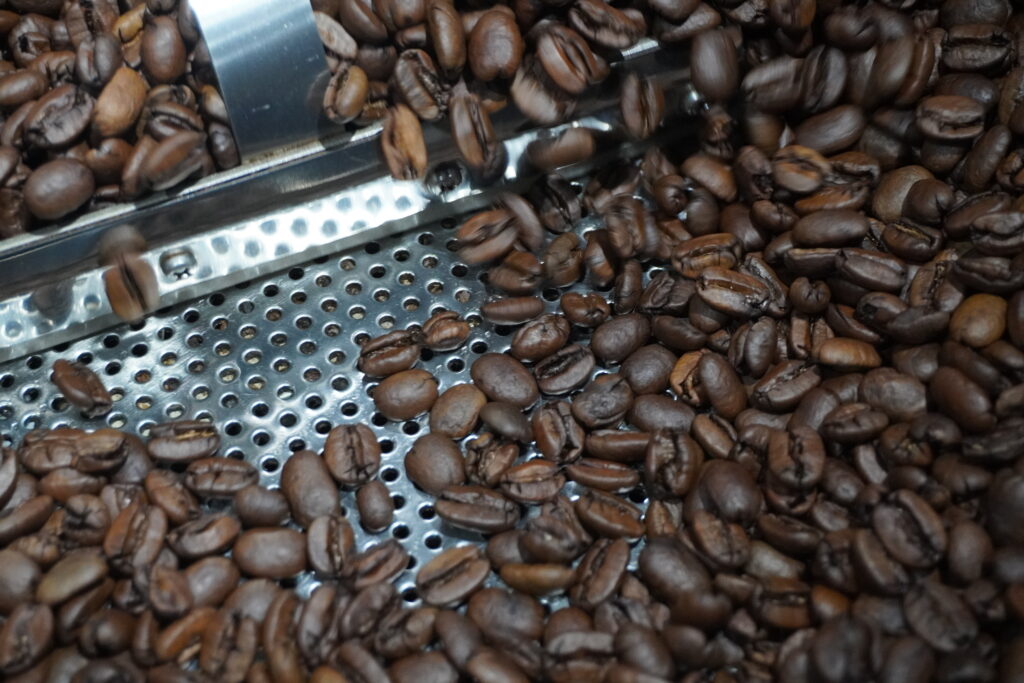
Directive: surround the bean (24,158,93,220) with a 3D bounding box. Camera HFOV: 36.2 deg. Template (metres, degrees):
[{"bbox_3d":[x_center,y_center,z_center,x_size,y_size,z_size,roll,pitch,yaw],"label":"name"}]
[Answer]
[{"bbox_3d":[-0.069,-0.023,0.238,0.011,0.006,0.009,-37,73,-12],"label":"bean"}]

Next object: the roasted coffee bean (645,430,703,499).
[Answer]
[{"bbox_3d":[0.024,0.019,0.235,0.009,0.005,0.011,0,70,0],"label":"roasted coffee bean"}]

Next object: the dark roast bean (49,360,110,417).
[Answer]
[{"bbox_3d":[-0.068,0.008,0.246,0.006,0.007,0.012,-39,64,-22],"label":"dark roast bean"}]

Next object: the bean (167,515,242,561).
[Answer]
[{"bbox_3d":[-0.043,0.027,0.220,0.011,0.005,0.006,-19,42,-21],"label":"bean"}]

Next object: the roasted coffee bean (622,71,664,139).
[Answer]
[{"bbox_3d":[0.021,-0.039,0.260,0.007,0.005,0.011,-8,98,-9],"label":"roasted coffee bean"}]

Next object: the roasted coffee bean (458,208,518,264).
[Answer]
[{"bbox_3d":[-0.004,-0.017,0.258,0.011,0.005,0.008,-30,89,-4],"label":"roasted coffee bean"}]

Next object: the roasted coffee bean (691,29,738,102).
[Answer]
[{"bbox_3d":[0.033,-0.045,0.256,0.008,0.005,0.012,-6,99,3],"label":"roasted coffee bean"}]

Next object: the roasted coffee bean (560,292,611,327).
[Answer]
[{"bbox_3d":[0.011,-0.005,0.244,0.008,0.004,0.005,16,57,12],"label":"roasted coffee bean"}]

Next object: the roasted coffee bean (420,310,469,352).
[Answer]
[{"bbox_3d":[-0.010,-0.002,0.242,0.009,0.004,0.006,-24,49,-21],"label":"roasted coffee bean"}]

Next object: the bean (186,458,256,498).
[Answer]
[{"bbox_3d":[-0.042,0.019,0.227,0.011,0.004,0.006,5,55,5],"label":"bean"}]

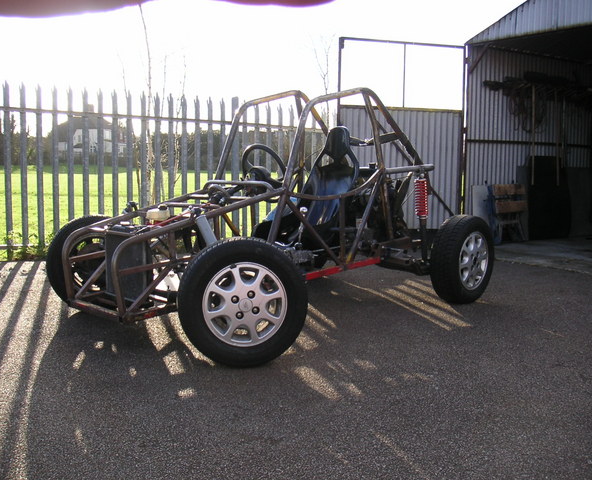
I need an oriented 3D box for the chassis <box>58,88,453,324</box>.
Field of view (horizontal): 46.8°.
[{"bbox_3d":[-0.073,-0.351,4.296,0.800,1.230,2.780,6,8,45],"label":"chassis"}]

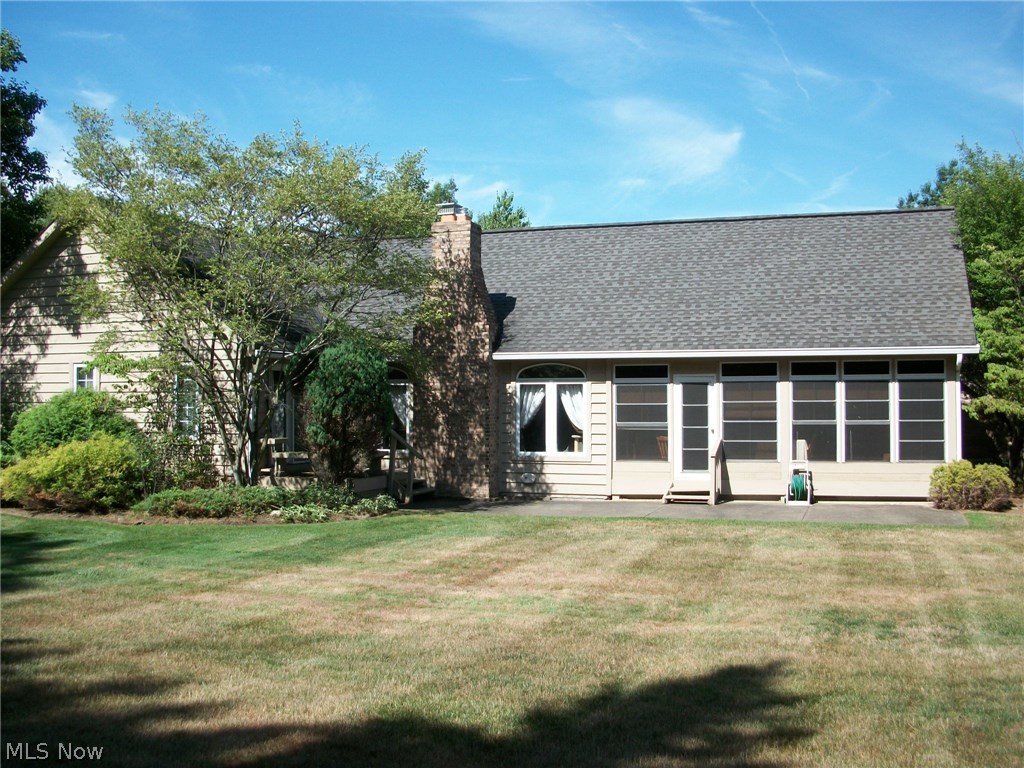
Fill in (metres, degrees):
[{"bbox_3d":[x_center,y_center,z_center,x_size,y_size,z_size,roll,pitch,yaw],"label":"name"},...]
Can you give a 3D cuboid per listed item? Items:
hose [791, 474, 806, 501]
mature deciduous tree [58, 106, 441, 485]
[{"bbox_3d":[5.370,1.920,19.400,0.290,0.500,0.340,-1,-3,13],"label":"hose"},{"bbox_3d":[-4.720,-1.460,18.600,6.800,7.000,6.000,0,-2,0],"label":"mature deciduous tree"}]

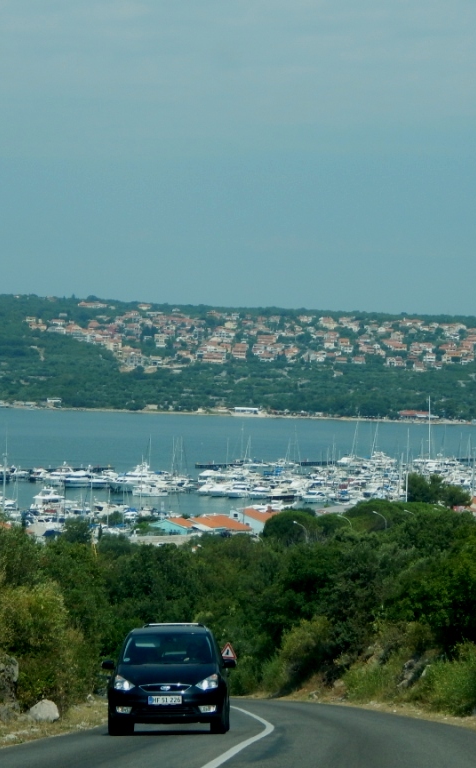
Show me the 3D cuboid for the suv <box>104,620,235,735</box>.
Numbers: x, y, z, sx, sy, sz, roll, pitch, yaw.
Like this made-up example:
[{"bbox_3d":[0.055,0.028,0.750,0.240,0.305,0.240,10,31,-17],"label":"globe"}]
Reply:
[{"bbox_3d":[-1.080,4.710,40.600,1.950,1.790,4.800,0,-7,1],"label":"suv"}]

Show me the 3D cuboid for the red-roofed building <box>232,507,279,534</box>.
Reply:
[{"bbox_3d":[4.100,29.300,535.000,9.500,6.300,8.500,0,0,27],"label":"red-roofed building"}]

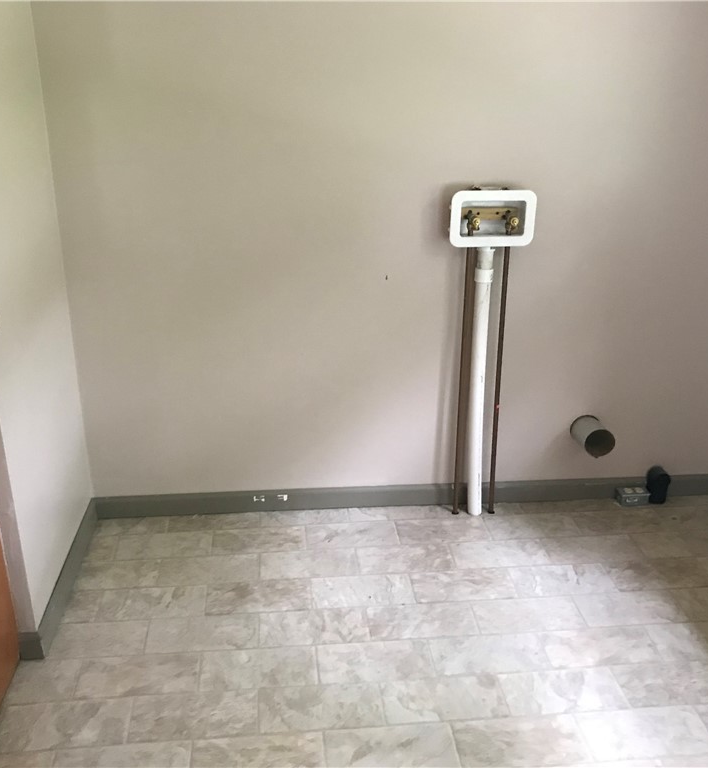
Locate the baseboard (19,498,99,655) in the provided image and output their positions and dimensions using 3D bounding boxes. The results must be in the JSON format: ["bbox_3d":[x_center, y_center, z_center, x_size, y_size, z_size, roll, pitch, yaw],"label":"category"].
[{"bbox_3d":[-0.840,0.535,2.414,0.050,0.080,0.683,-2,22,-4],"label":"baseboard"}]

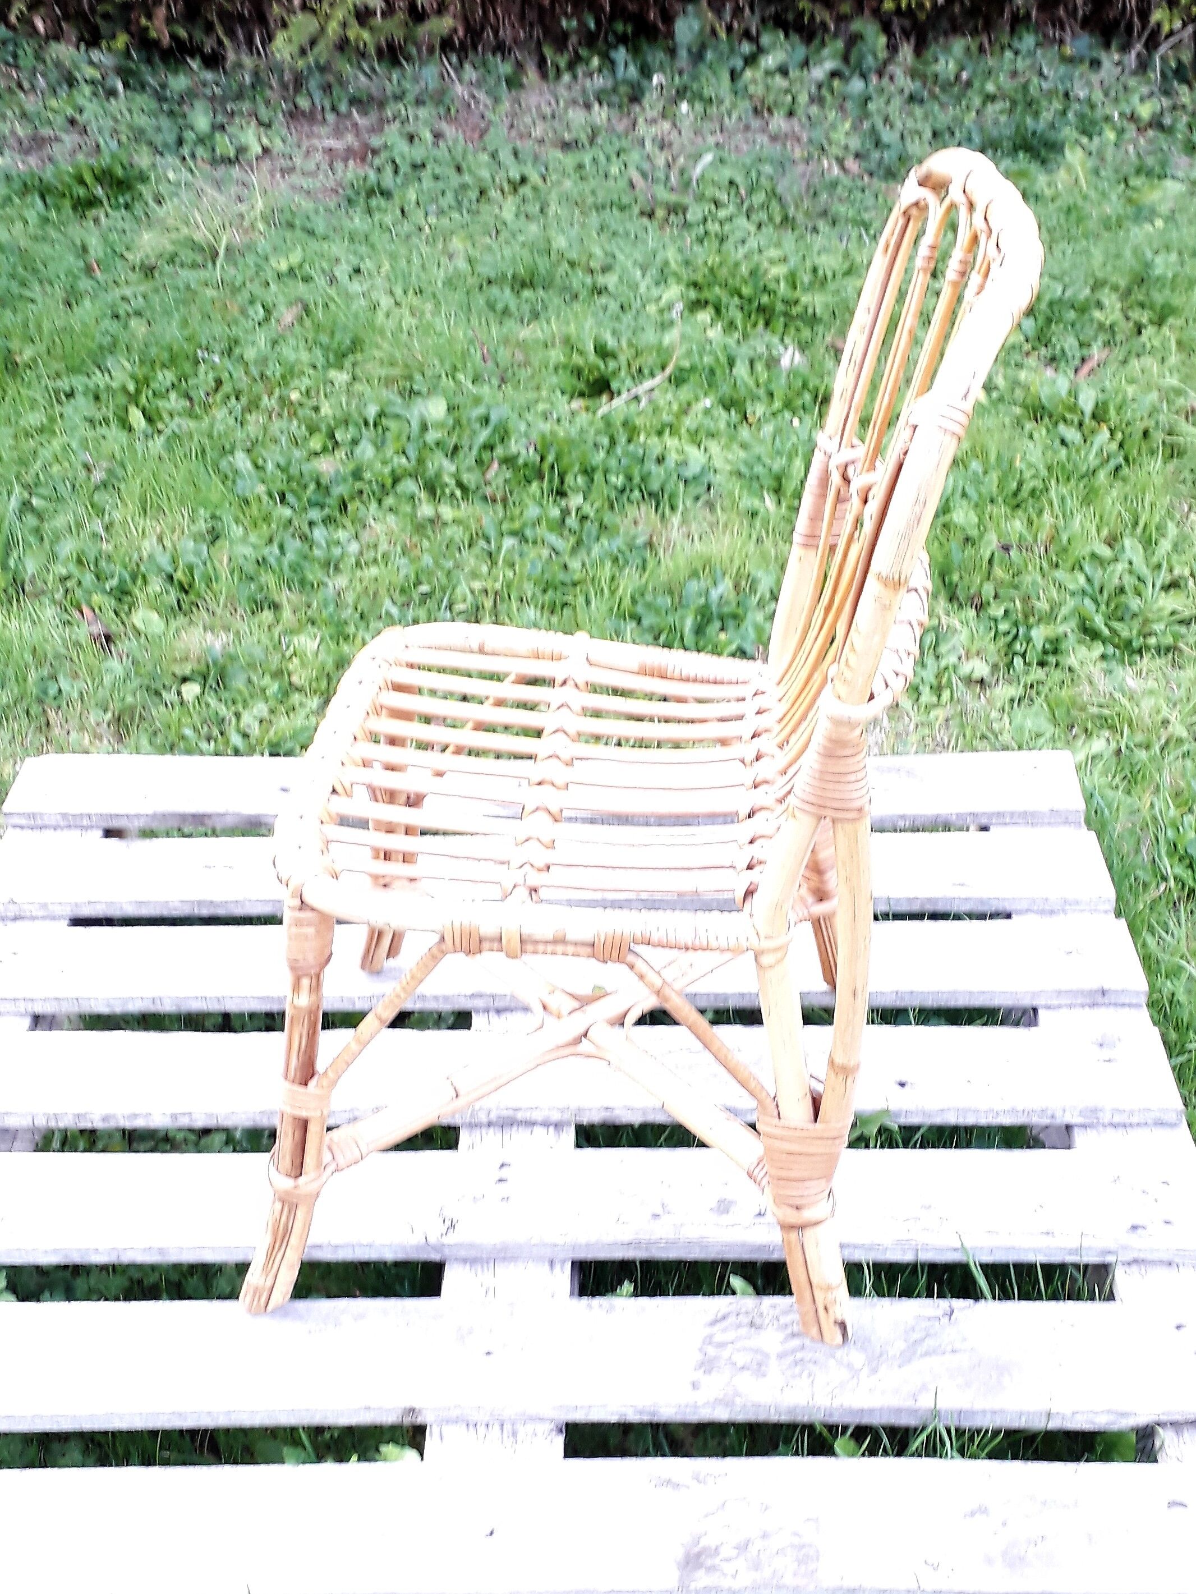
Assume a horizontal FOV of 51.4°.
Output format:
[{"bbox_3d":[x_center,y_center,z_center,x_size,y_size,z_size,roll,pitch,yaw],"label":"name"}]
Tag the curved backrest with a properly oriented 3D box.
[{"bbox_3d":[0.157,-0.143,0.657,0.085,0.360,0.285,11,44,-2],"label":"curved backrest"}]

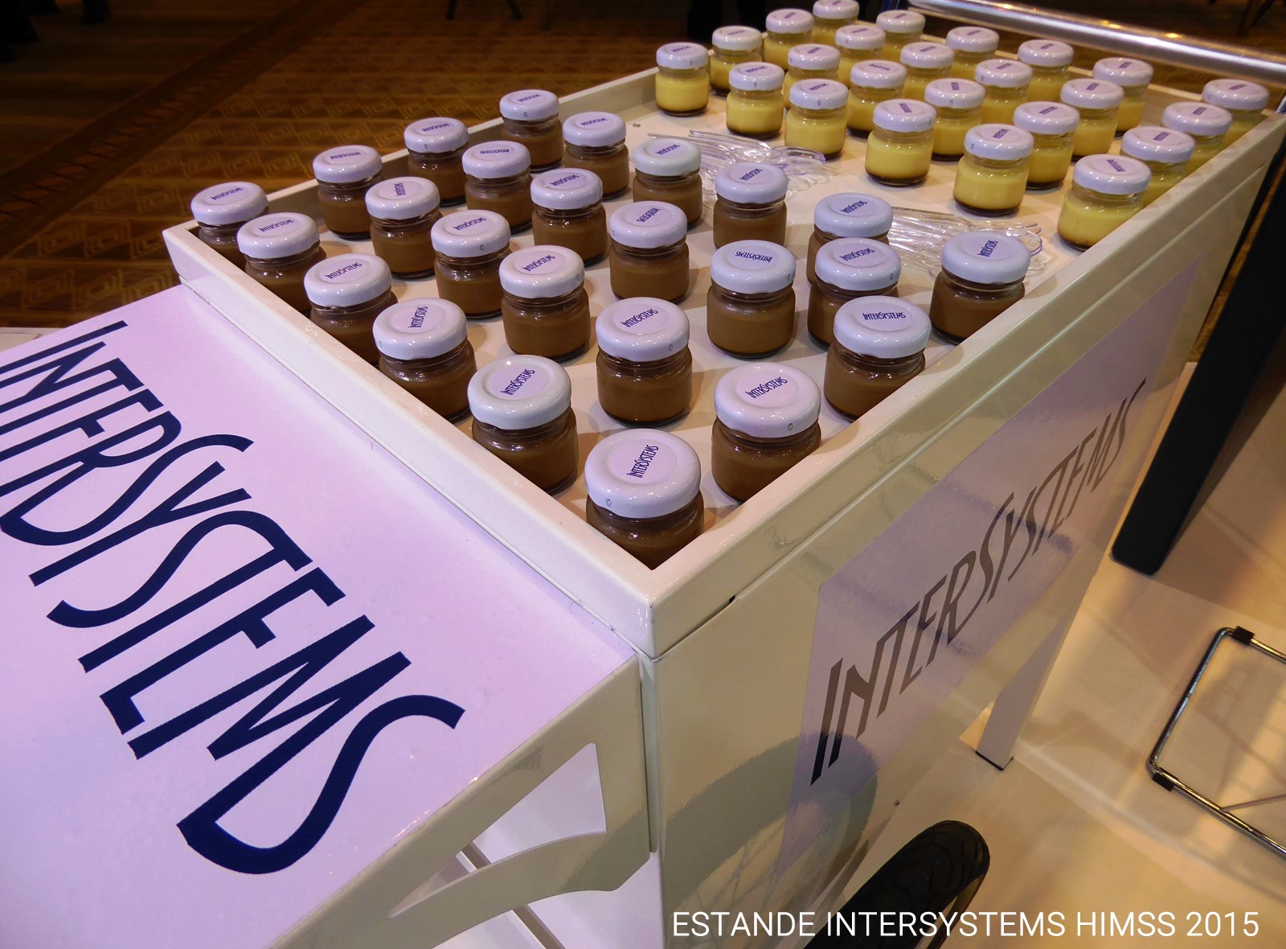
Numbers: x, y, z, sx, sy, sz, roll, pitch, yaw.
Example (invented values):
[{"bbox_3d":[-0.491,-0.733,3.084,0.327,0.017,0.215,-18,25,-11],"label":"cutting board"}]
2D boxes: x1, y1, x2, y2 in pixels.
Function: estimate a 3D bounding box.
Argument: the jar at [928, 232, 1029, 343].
[{"bbox_3d":[0.192,-0.105,0.529,0.048,0.052,0.048,-1,39,1],"label":"jar"}]

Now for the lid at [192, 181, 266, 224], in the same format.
[{"bbox_3d":[-0.256,-0.168,0.575,0.045,0.010,0.045,-1,39,1],"label":"lid"}]

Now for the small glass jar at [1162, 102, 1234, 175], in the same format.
[{"bbox_3d":[0.415,-0.250,0.706,0.048,0.054,0.048,-1,38,1],"label":"small glass jar"}]

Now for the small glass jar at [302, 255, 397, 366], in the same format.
[{"bbox_3d":[-0.157,-0.088,0.507,0.047,0.051,0.047,-1,39,1],"label":"small glass jar"}]

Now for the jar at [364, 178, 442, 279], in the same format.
[{"bbox_3d":[-0.149,-0.157,0.591,0.047,0.051,0.047,-10,40,-11],"label":"jar"}]

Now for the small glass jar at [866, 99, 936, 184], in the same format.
[{"bbox_3d":[0.197,-0.253,0.708,0.047,0.052,0.047,-1,39,1],"label":"small glass jar"}]

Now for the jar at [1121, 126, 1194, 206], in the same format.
[{"bbox_3d":[0.363,-0.216,0.665,0.048,0.054,0.048,-1,38,1],"label":"jar"}]

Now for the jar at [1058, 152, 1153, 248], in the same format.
[{"bbox_3d":[0.307,-0.180,0.619,0.048,0.052,0.048,-1,39,1],"label":"jar"}]

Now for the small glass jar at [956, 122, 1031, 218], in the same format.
[{"bbox_3d":[0.249,-0.217,0.661,0.047,0.052,0.047,-1,39,1],"label":"small glass jar"}]

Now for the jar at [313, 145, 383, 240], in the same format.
[{"bbox_3d":[-0.205,-0.200,0.658,0.048,0.054,0.048,-1,38,0],"label":"jar"}]

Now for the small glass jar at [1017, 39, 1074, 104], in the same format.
[{"bbox_3d":[0.365,-0.365,0.853,0.048,0.054,0.048,-1,38,1],"label":"small glass jar"}]

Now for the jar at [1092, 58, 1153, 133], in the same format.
[{"bbox_3d":[0.393,-0.313,0.771,0.047,0.051,0.047,17,42,20],"label":"jar"}]

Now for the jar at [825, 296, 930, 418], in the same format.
[{"bbox_3d":[0.119,-0.058,0.472,0.048,0.052,0.048,-1,39,1],"label":"jar"}]

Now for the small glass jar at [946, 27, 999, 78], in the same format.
[{"bbox_3d":[0.305,-0.385,0.869,0.047,0.052,0.047,-1,39,1],"label":"small glass jar"}]

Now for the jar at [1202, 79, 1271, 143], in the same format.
[{"bbox_3d":[0.466,-0.282,0.741,0.048,0.052,0.048,-1,39,1],"label":"jar"}]

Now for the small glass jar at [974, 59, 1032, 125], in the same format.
[{"bbox_3d":[0.301,-0.318,0.786,0.047,0.052,0.047,-1,39,1],"label":"small glass jar"}]

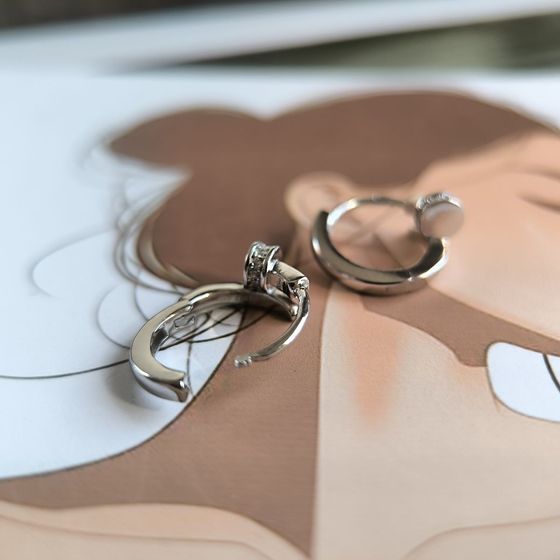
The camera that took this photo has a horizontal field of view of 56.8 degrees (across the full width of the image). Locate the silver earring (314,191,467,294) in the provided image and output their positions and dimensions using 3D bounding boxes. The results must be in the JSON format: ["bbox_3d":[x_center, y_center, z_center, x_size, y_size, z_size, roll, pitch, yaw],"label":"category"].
[{"bbox_3d":[0.014,-0.006,0.068,0.019,0.005,0.016,-12,43,-13],"label":"silver earring"}]

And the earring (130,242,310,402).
[{"bbox_3d":[-0.006,0.004,0.056,0.020,0.006,0.011,-29,50,-29],"label":"earring"}]

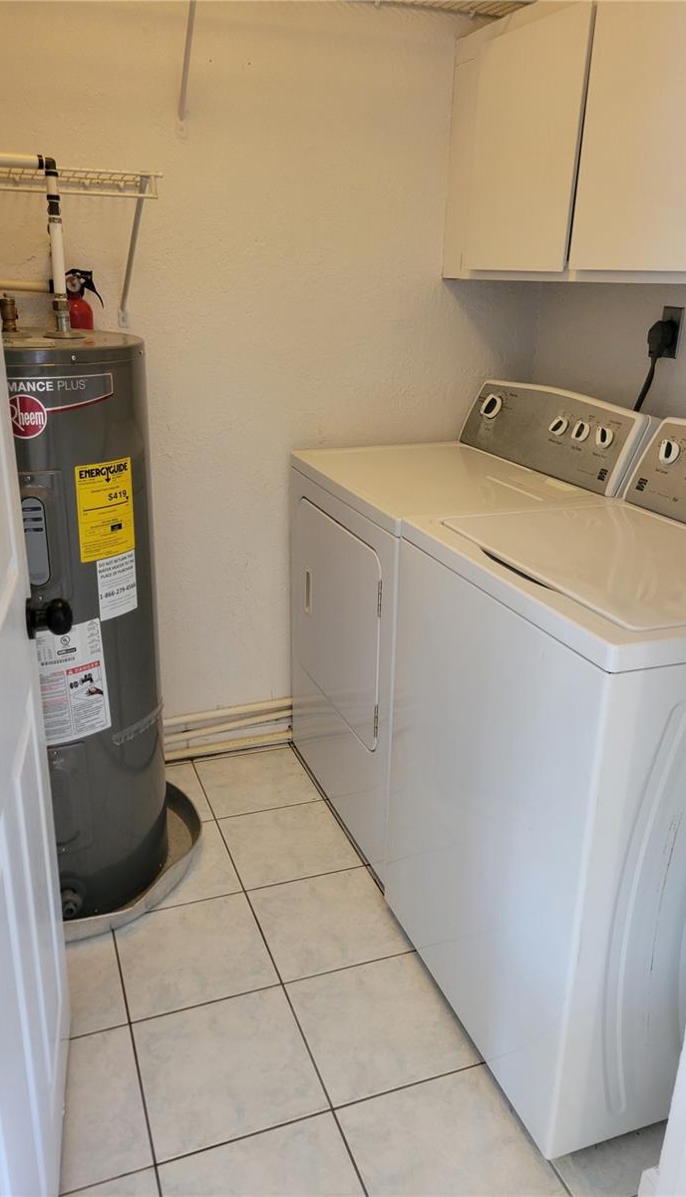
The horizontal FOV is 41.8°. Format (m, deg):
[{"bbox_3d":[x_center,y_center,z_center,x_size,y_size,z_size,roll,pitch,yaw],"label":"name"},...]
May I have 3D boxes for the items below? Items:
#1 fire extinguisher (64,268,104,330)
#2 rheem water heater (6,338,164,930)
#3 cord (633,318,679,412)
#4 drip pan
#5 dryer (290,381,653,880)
[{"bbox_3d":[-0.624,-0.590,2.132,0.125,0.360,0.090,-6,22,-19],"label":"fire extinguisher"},{"bbox_3d":[-0.708,0.052,2.008,0.584,1.225,0.584,-8,22,-24],"label":"rheem water heater"},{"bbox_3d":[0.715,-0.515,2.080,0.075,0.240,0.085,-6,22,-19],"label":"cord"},{"bbox_3d":[-0.687,0.603,2.214,0.656,0.060,0.656,-6,22,-19],"label":"drip pan"},{"bbox_3d":[0.305,0.016,2.351,0.703,1.100,0.737,-6,22,-19],"label":"dryer"}]

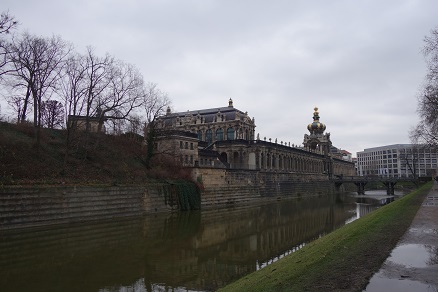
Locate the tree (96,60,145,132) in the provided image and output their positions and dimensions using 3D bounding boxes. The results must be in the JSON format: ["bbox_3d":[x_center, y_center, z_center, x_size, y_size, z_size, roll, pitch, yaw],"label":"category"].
[{"bbox_3d":[-16.551,-8.317,57.230,7.501,11.916,7.501,2,-6,-16],"label":"tree"}]

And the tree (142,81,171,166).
[{"bbox_3d":[-10.146,-3.328,55.290,4.227,13.751,4.227,1,-5,-10],"label":"tree"}]

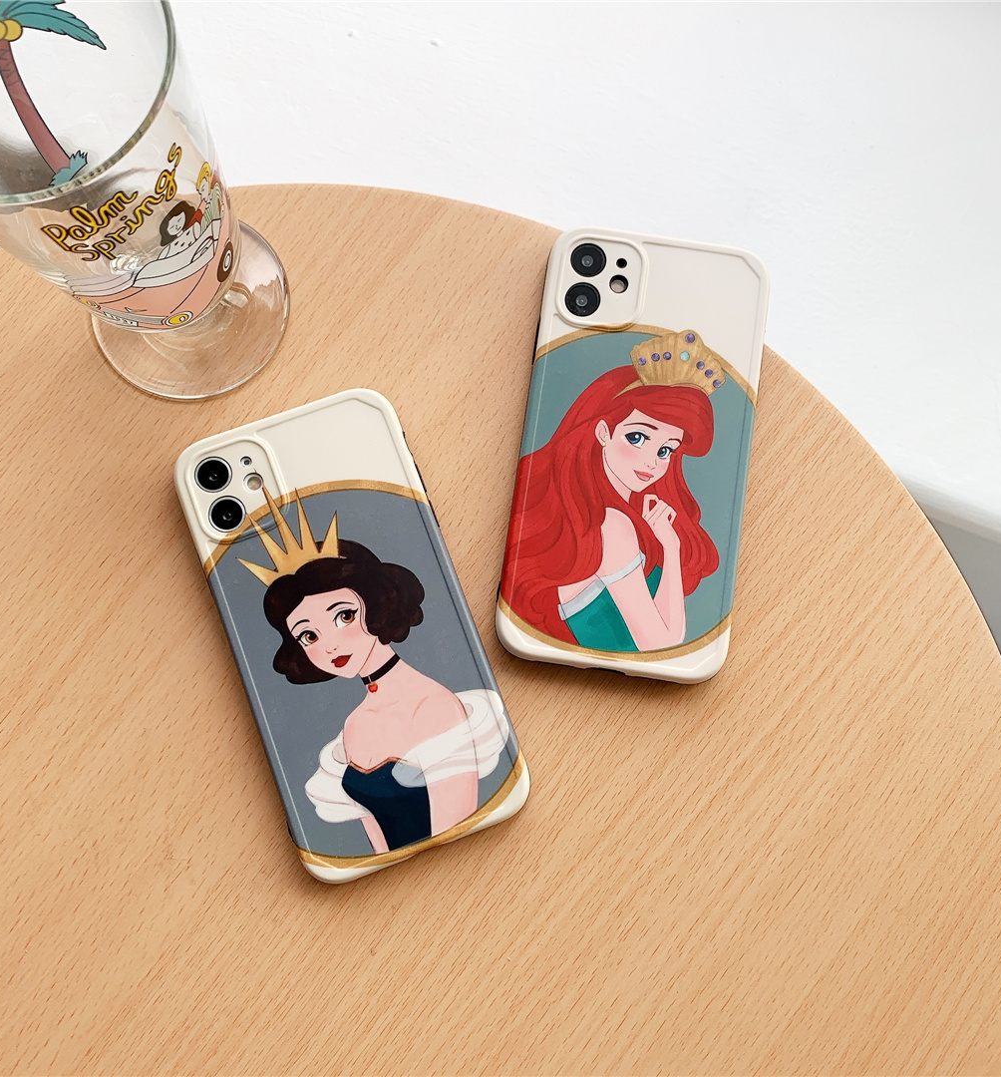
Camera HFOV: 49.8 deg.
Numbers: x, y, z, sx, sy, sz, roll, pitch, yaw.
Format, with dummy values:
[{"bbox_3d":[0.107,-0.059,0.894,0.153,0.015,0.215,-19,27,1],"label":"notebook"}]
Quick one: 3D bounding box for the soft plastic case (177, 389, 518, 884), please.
[{"bbox_3d":[-0.050,0.029,0.358,0.078,0.012,0.153,-20,82,-4],"label":"soft plastic case"}]

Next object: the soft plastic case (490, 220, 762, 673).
[{"bbox_3d":[0.047,-0.031,0.369,0.078,0.012,0.153,9,81,0],"label":"soft plastic case"}]

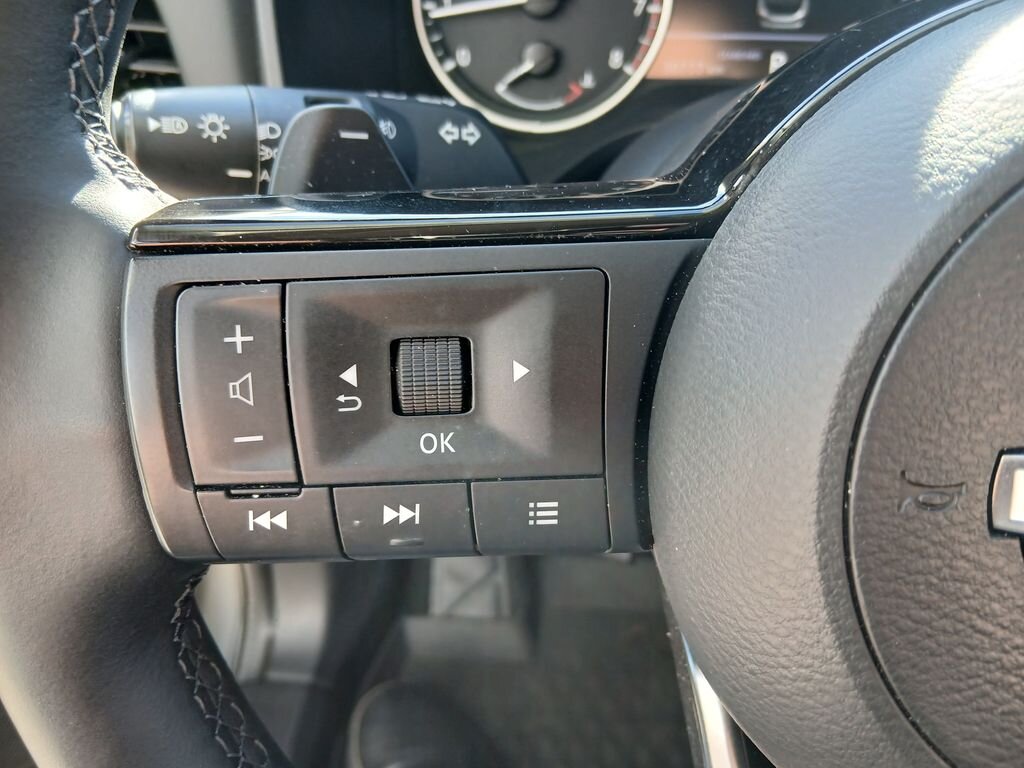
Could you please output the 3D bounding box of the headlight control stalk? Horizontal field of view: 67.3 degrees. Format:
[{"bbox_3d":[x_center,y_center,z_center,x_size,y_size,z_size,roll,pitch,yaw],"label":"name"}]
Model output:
[{"bbox_3d":[-0.045,-0.060,0.200,0.105,0.034,0.034,-6,15,-23],"label":"headlight control stalk"}]

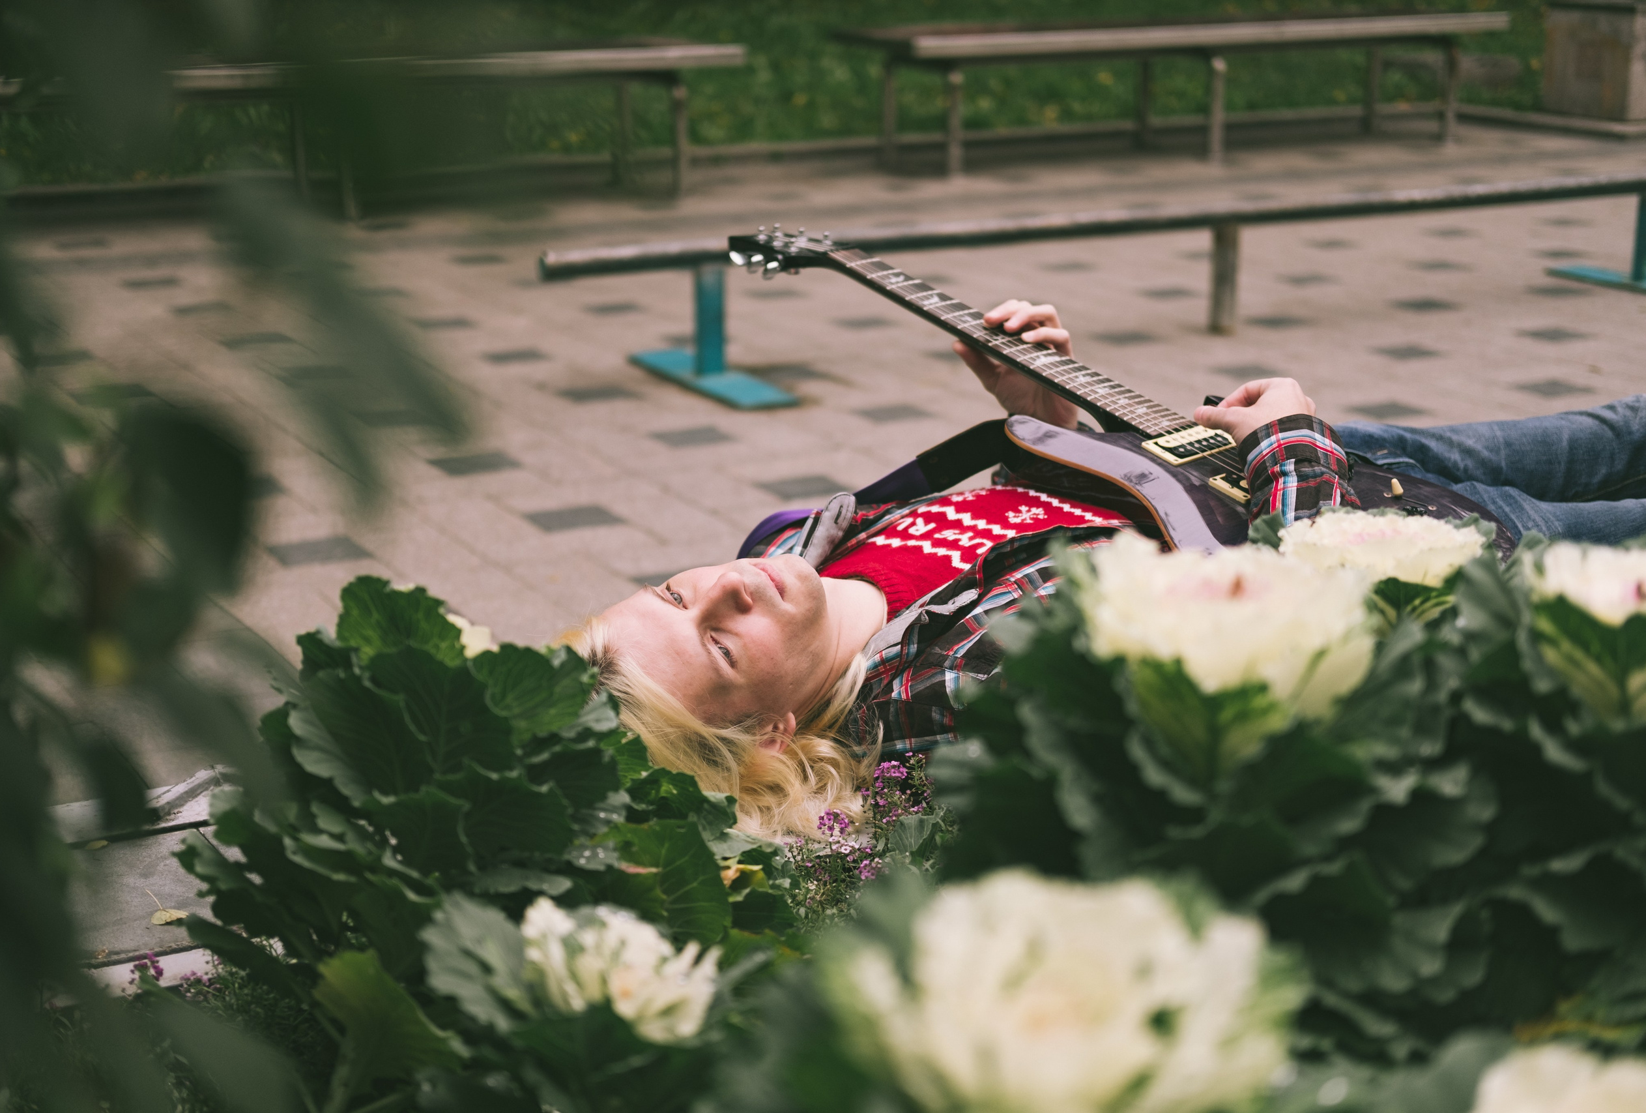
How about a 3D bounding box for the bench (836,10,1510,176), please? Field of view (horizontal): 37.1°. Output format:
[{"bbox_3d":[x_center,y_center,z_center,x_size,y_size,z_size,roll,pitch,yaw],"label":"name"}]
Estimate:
[{"bbox_3d":[1.218,-1.558,8.201,2.421,0.446,0.510,-8,18,-28],"label":"bench"}]

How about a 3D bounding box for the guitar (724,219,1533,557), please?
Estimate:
[{"bbox_3d":[0.221,-0.168,2.392,0.330,0.075,0.970,-17,36,-36],"label":"guitar"}]

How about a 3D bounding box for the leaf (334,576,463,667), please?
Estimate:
[{"bbox_3d":[-0.316,0.052,1.830,0.100,0.080,0.050,-2,16,-10],"label":"leaf"}]

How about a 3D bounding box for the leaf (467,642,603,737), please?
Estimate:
[{"bbox_3d":[-0.215,0.102,1.830,0.100,0.085,0.050,-2,16,-7],"label":"leaf"}]

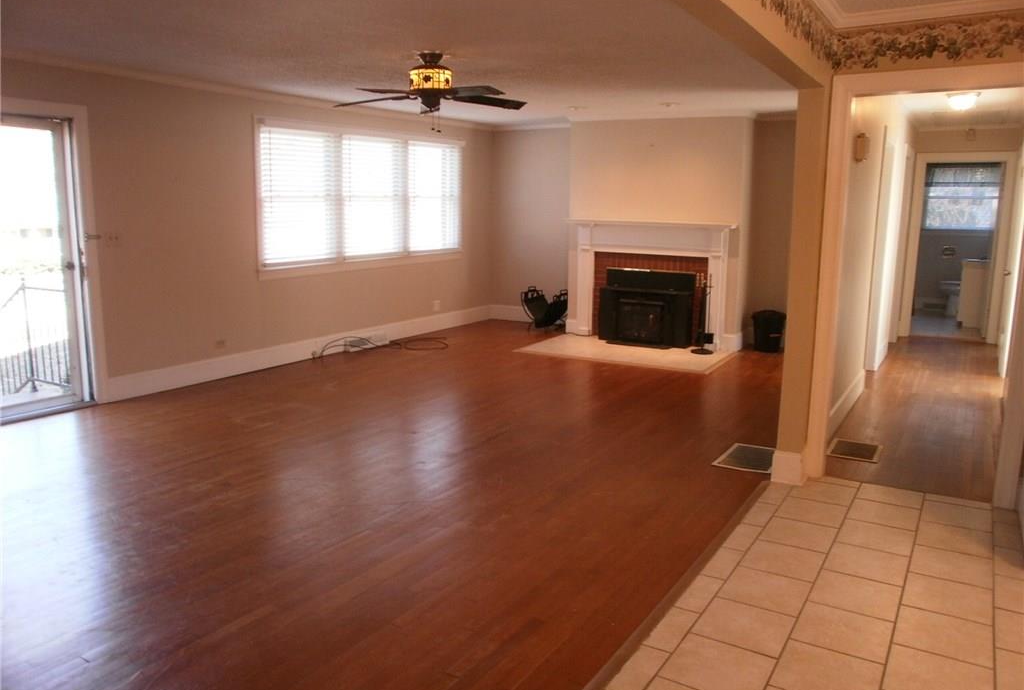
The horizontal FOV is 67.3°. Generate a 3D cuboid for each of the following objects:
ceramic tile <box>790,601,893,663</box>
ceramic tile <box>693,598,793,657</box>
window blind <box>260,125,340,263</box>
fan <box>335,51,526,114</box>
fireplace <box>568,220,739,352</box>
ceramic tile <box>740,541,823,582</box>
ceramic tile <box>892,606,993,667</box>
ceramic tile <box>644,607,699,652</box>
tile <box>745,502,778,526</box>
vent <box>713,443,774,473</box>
[{"bbox_3d":[1.165,1.006,2.698,0.300,0.010,0.300,6,12,31],"label":"ceramic tile"},{"bbox_3d":[0.826,1.000,2.731,0.300,0.010,0.300,6,12,31],"label":"ceramic tile"},{"bbox_3d":[-2.058,-1.444,7.542,0.060,1.268,1.000,6,12,31],"label":"window blind"},{"bbox_3d":[-0.531,-1.728,5.070,1.260,0.400,1.200,-1,10,-6],"label":"fan"},{"bbox_3d":[1.481,-0.675,8.403,1.874,1.315,0.400,6,12,31],"label":"fireplace"},{"bbox_3d":[1.161,0.921,3.284,0.301,0.010,0.301,6,12,31],"label":"ceramic tile"},{"bbox_3d":[1.503,1.011,2.673,0.300,0.010,0.300,6,12,31],"label":"ceramic tile"},{"bbox_3d":[0.565,1.003,2.711,0.098,0.010,0.300,6,12,31],"label":"ceramic tile"},{"bbox_3d":[1.222,0.834,3.767,0.097,0.010,0.301,6,12,31],"label":"tile"},{"bbox_3d":[1.427,0.666,4.574,0.319,0.012,0.466,6,12,31],"label":"vent"}]

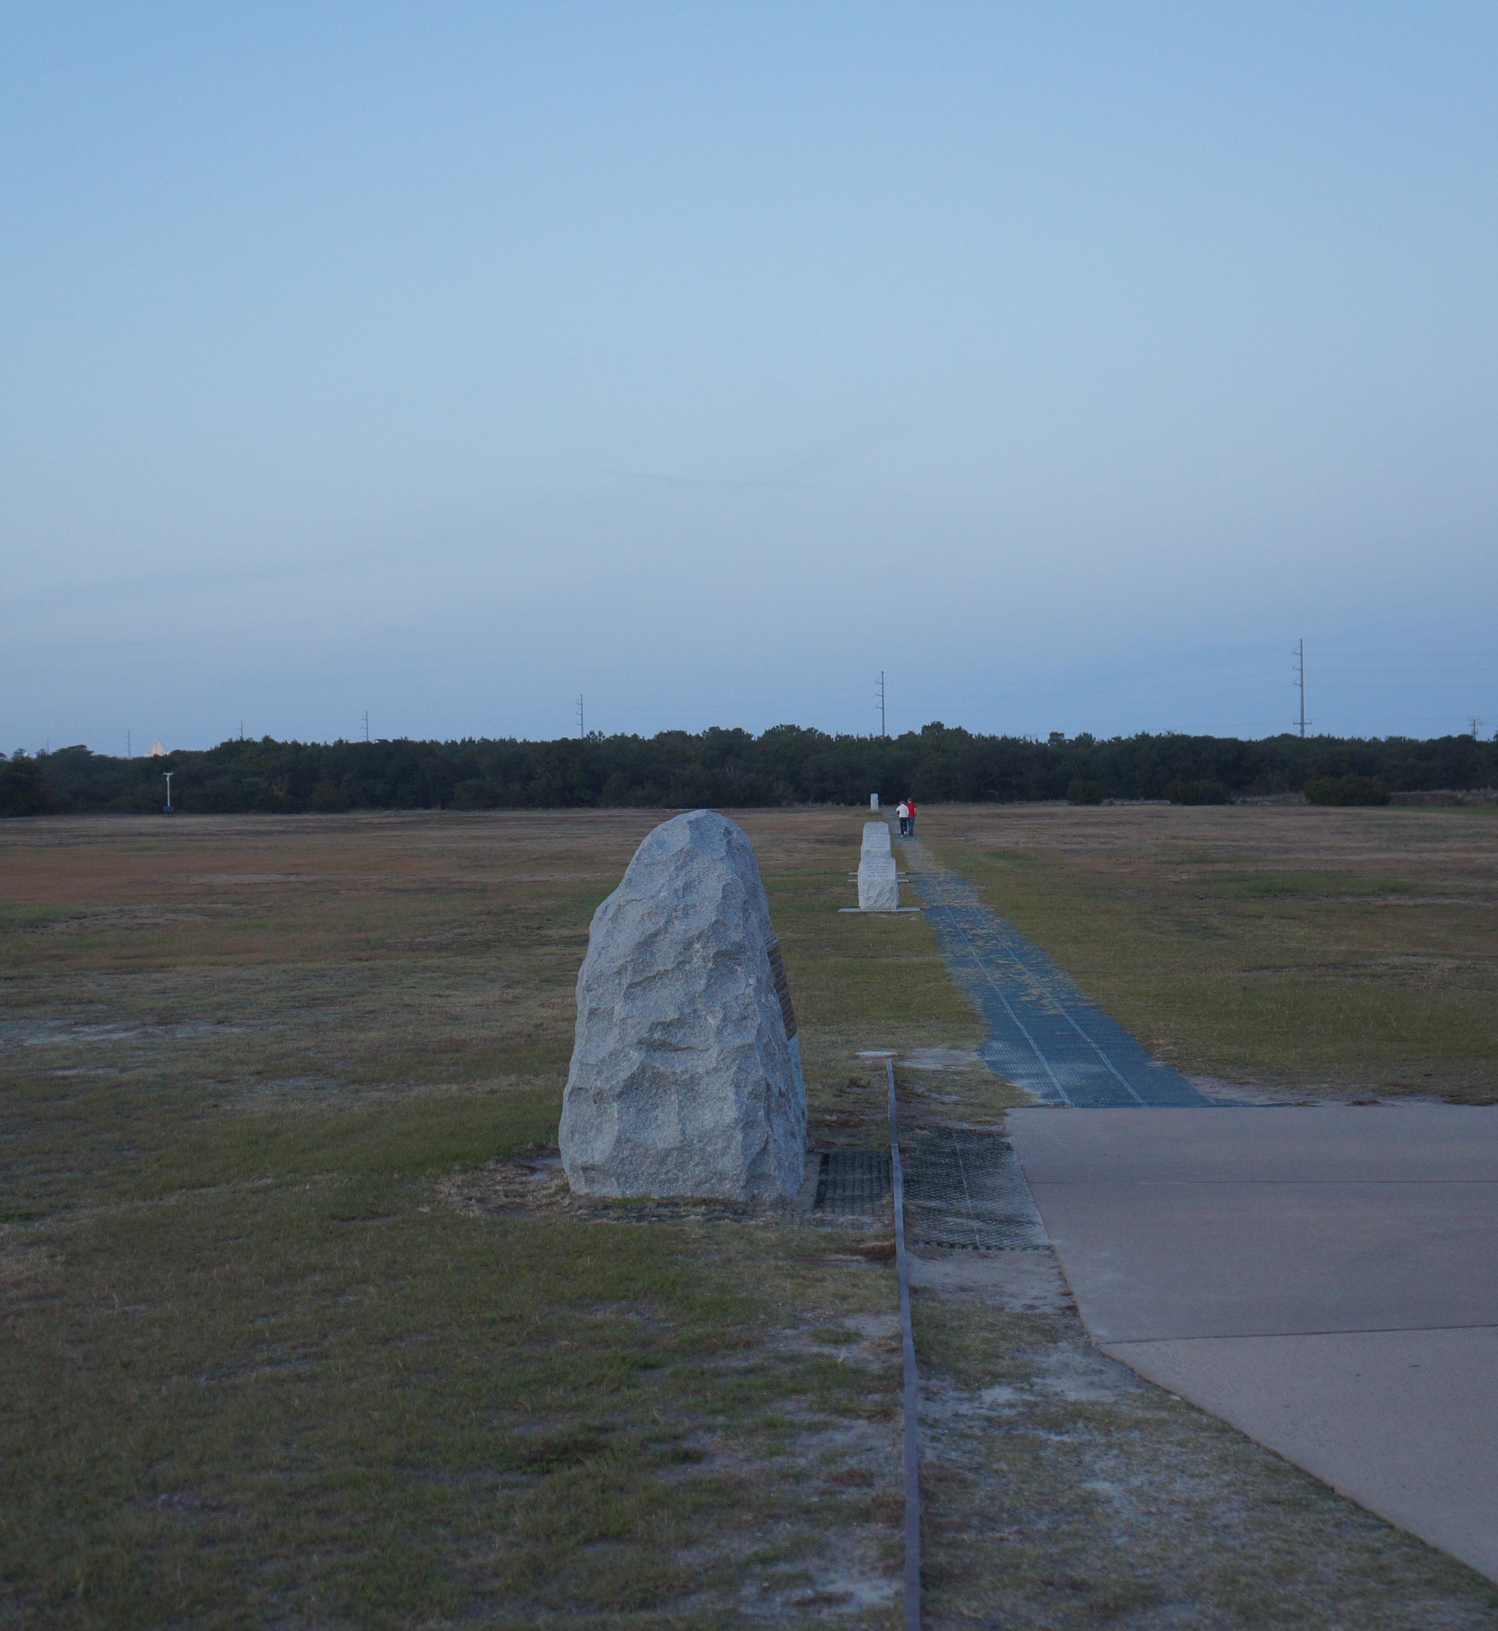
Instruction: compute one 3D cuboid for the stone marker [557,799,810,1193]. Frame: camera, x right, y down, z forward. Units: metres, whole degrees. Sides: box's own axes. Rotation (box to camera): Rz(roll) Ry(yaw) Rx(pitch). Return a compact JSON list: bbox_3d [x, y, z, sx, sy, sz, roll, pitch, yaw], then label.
[{"bbox_3d":[-0.340,0.930,13.600,1.270,1.920,1.400,0,0,4],"label":"stone marker"}]

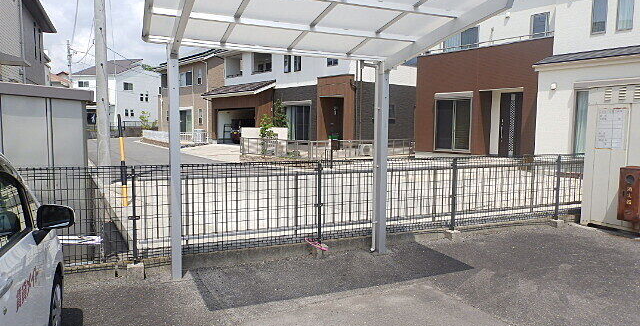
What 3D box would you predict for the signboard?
[{"bbox_3d":[4.312,-0.504,6.026,0.020,0.600,0.450,-1,5,-21],"label":"signboard"}]

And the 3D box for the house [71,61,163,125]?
[{"bbox_3d":[-22.533,-7.439,45.698,7.200,8.000,7.200,2,5,21],"label":"house"}]

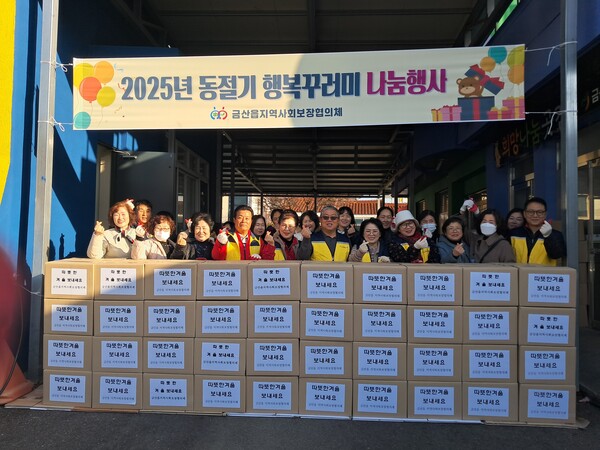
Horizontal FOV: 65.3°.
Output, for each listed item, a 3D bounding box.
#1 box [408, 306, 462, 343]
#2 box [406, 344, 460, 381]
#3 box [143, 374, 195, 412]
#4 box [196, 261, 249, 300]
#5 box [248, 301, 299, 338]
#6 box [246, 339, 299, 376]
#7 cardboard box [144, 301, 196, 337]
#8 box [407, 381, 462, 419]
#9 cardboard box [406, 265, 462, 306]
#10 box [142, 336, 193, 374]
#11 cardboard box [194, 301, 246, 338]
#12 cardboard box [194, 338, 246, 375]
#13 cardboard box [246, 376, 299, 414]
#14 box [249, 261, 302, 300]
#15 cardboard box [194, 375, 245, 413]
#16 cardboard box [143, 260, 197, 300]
[{"bbox_3d":[1.033,0.760,3.711,0.411,0.286,0.320,1,-1,4],"label":"box"},{"bbox_3d":[1.026,1.037,3.688,0.406,0.283,0.325,0,-1,4],"label":"box"},{"bbox_3d":[-1.027,1.316,3.839,0.411,0.286,0.320,1,-1,4],"label":"box"},{"bbox_3d":[-0.597,0.449,3.826,0.411,0.286,0.320,1,-1,4],"label":"box"},{"bbox_3d":[-0.198,0.740,3.778,0.406,0.283,0.325,0,-1,4],"label":"box"},{"bbox_3d":[-0.199,1.025,3.773,0.406,0.283,0.325,0,-1,4],"label":"box"},{"bbox_3d":[-1.018,0.742,3.849,0.411,0.286,0.320,1,-1,4],"label":"cardboard box"},{"bbox_3d":[1.025,1.322,3.683,0.406,0.283,0.325,0,-1,4],"label":"box"},{"bbox_3d":[1.029,0.467,3.698,0.406,0.283,0.325,0,-1,4],"label":"cardboard box"},{"bbox_3d":[-1.015,1.022,3.826,0.406,0.283,0.325,0,-1,4],"label":"box"},{"bbox_3d":[-0.601,0.740,3.821,0.411,0.286,0.320,1,-1,4],"label":"cardboard box"},{"bbox_3d":[-0.607,1.023,3.799,0.406,0.283,0.325,0,-1,4],"label":"cardboard box"},{"bbox_3d":[-0.201,1.310,3.768,0.406,0.283,0.325,0,-1,4],"label":"cardboard box"},{"bbox_3d":[-0.190,0.449,3.799,0.411,0.286,0.320,1,-1,4],"label":"box"},{"bbox_3d":[-0.614,1.319,3.811,0.411,0.286,0.320,1,-1,4],"label":"cardboard box"},{"bbox_3d":[-1.012,0.454,3.853,0.411,0.286,0.320,1,-1,4],"label":"cardboard box"}]

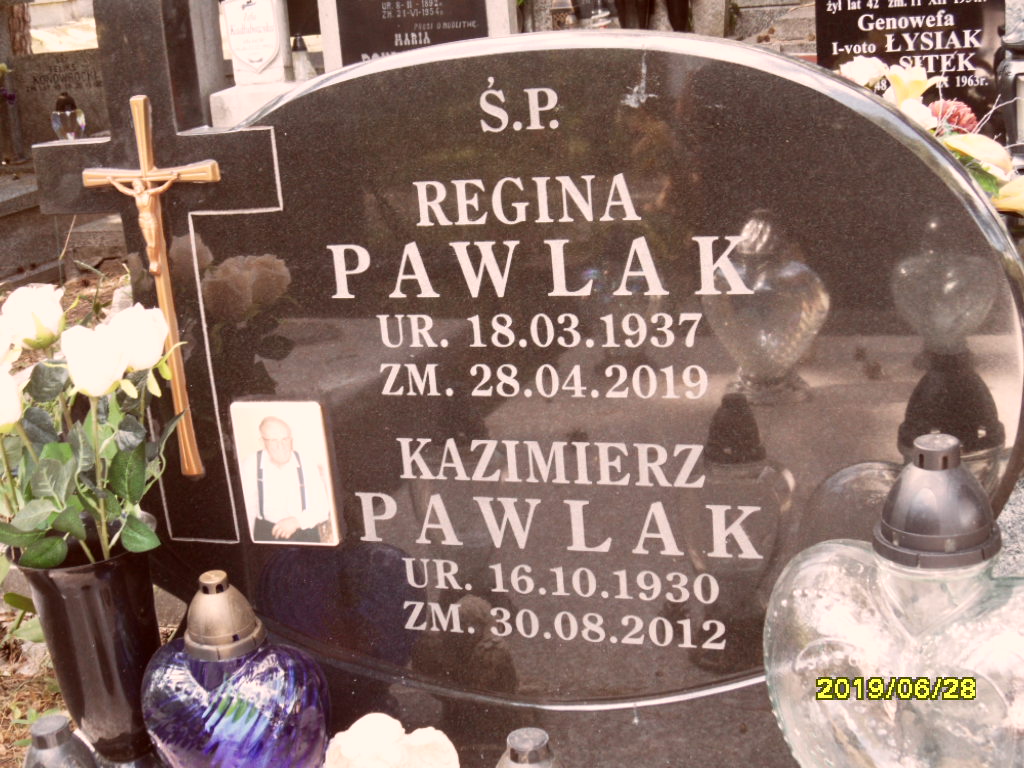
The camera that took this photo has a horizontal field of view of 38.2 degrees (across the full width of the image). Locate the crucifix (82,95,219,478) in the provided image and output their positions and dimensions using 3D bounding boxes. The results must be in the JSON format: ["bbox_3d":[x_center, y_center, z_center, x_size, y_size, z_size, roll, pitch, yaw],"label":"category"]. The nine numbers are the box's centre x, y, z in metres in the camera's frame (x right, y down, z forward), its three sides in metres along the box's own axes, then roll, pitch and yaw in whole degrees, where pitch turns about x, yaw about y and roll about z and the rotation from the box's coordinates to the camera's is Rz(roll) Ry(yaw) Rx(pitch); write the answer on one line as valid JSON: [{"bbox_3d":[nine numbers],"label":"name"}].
[{"bbox_3d":[-0.335,-0.088,1.429,0.148,0.376,0.034,1,17,18],"label":"crucifix"}]

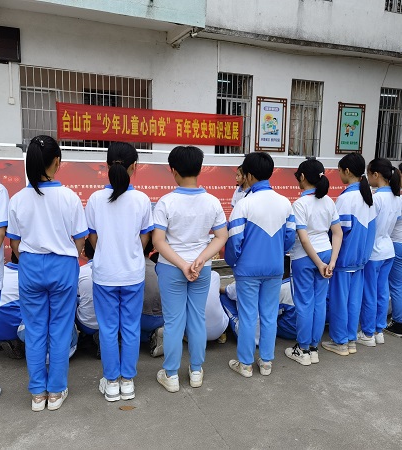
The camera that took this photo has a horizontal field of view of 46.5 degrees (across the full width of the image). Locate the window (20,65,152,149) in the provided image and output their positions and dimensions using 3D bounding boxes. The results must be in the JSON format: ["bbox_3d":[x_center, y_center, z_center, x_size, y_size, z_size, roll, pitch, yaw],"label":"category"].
[{"bbox_3d":[-2.221,-2.273,9.447,2.661,1.544,0.120,-3,10,-28],"label":"window"}]

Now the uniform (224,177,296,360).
[{"bbox_3d":[0.375,0.315,3.171,0.450,1.220,0.280,-2,9,-20],"label":"uniform"}]

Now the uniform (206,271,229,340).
[{"bbox_3d":[0.020,0.609,3.895,0.400,0.540,0.340,1,9,-5],"label":"uniform"}]

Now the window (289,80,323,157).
[{"bbox_3d":[2.525,-2.535,11.198,0.879,1.785,0.120,-2,9,-20],"label":"window"}]

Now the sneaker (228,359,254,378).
[{"bbox_3d":[0.282,0.968,3.241,0.090,0.100,0.245,-4,10,-34],"label":"sneaker"}]

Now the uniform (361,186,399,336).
[{"bbox_3d":[1.406,0.301,3.784,0.410,1.224,0.280,-4,10,-32],"label":"uniform"}]

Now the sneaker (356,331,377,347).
[{"bbox_3d":[1.341,0.906,3.810,0.090,0.100,0.240,-5,11,-36],"label":"sneaker"}]

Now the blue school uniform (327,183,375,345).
[{"bbox_3d":[1.126,0.285,3.544,0.400,1.220,0.290,-4,11,-33],"label":"blue school uniform"}]

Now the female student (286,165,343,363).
[{"bbox_3d":[0.782,0.270,3.343,0.400,1.475,0.340,-4,11,-33],"label":"female student"}]

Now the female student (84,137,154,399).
[{"bbox_3d":[-0.479,0.289,2.817,0.400,1.540,0.290,0,9,-6],"label":"female student"}]

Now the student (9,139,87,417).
[{"bbox_3d":[-0.887,0.278,2.708,0.440,1.575,0.300,1,9,-4],"label":"student"}]

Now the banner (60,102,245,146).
[{"bbox_3d":[-0.889,-2.054,9.800,4.074,0.690,0.050,-3,9,-26],"label":"banner"}]

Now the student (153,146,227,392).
[{"bbox_3d":[-0.095,0.277,2.967,0.460,1.530,0.330,0,9,-8],"label":"student"}]

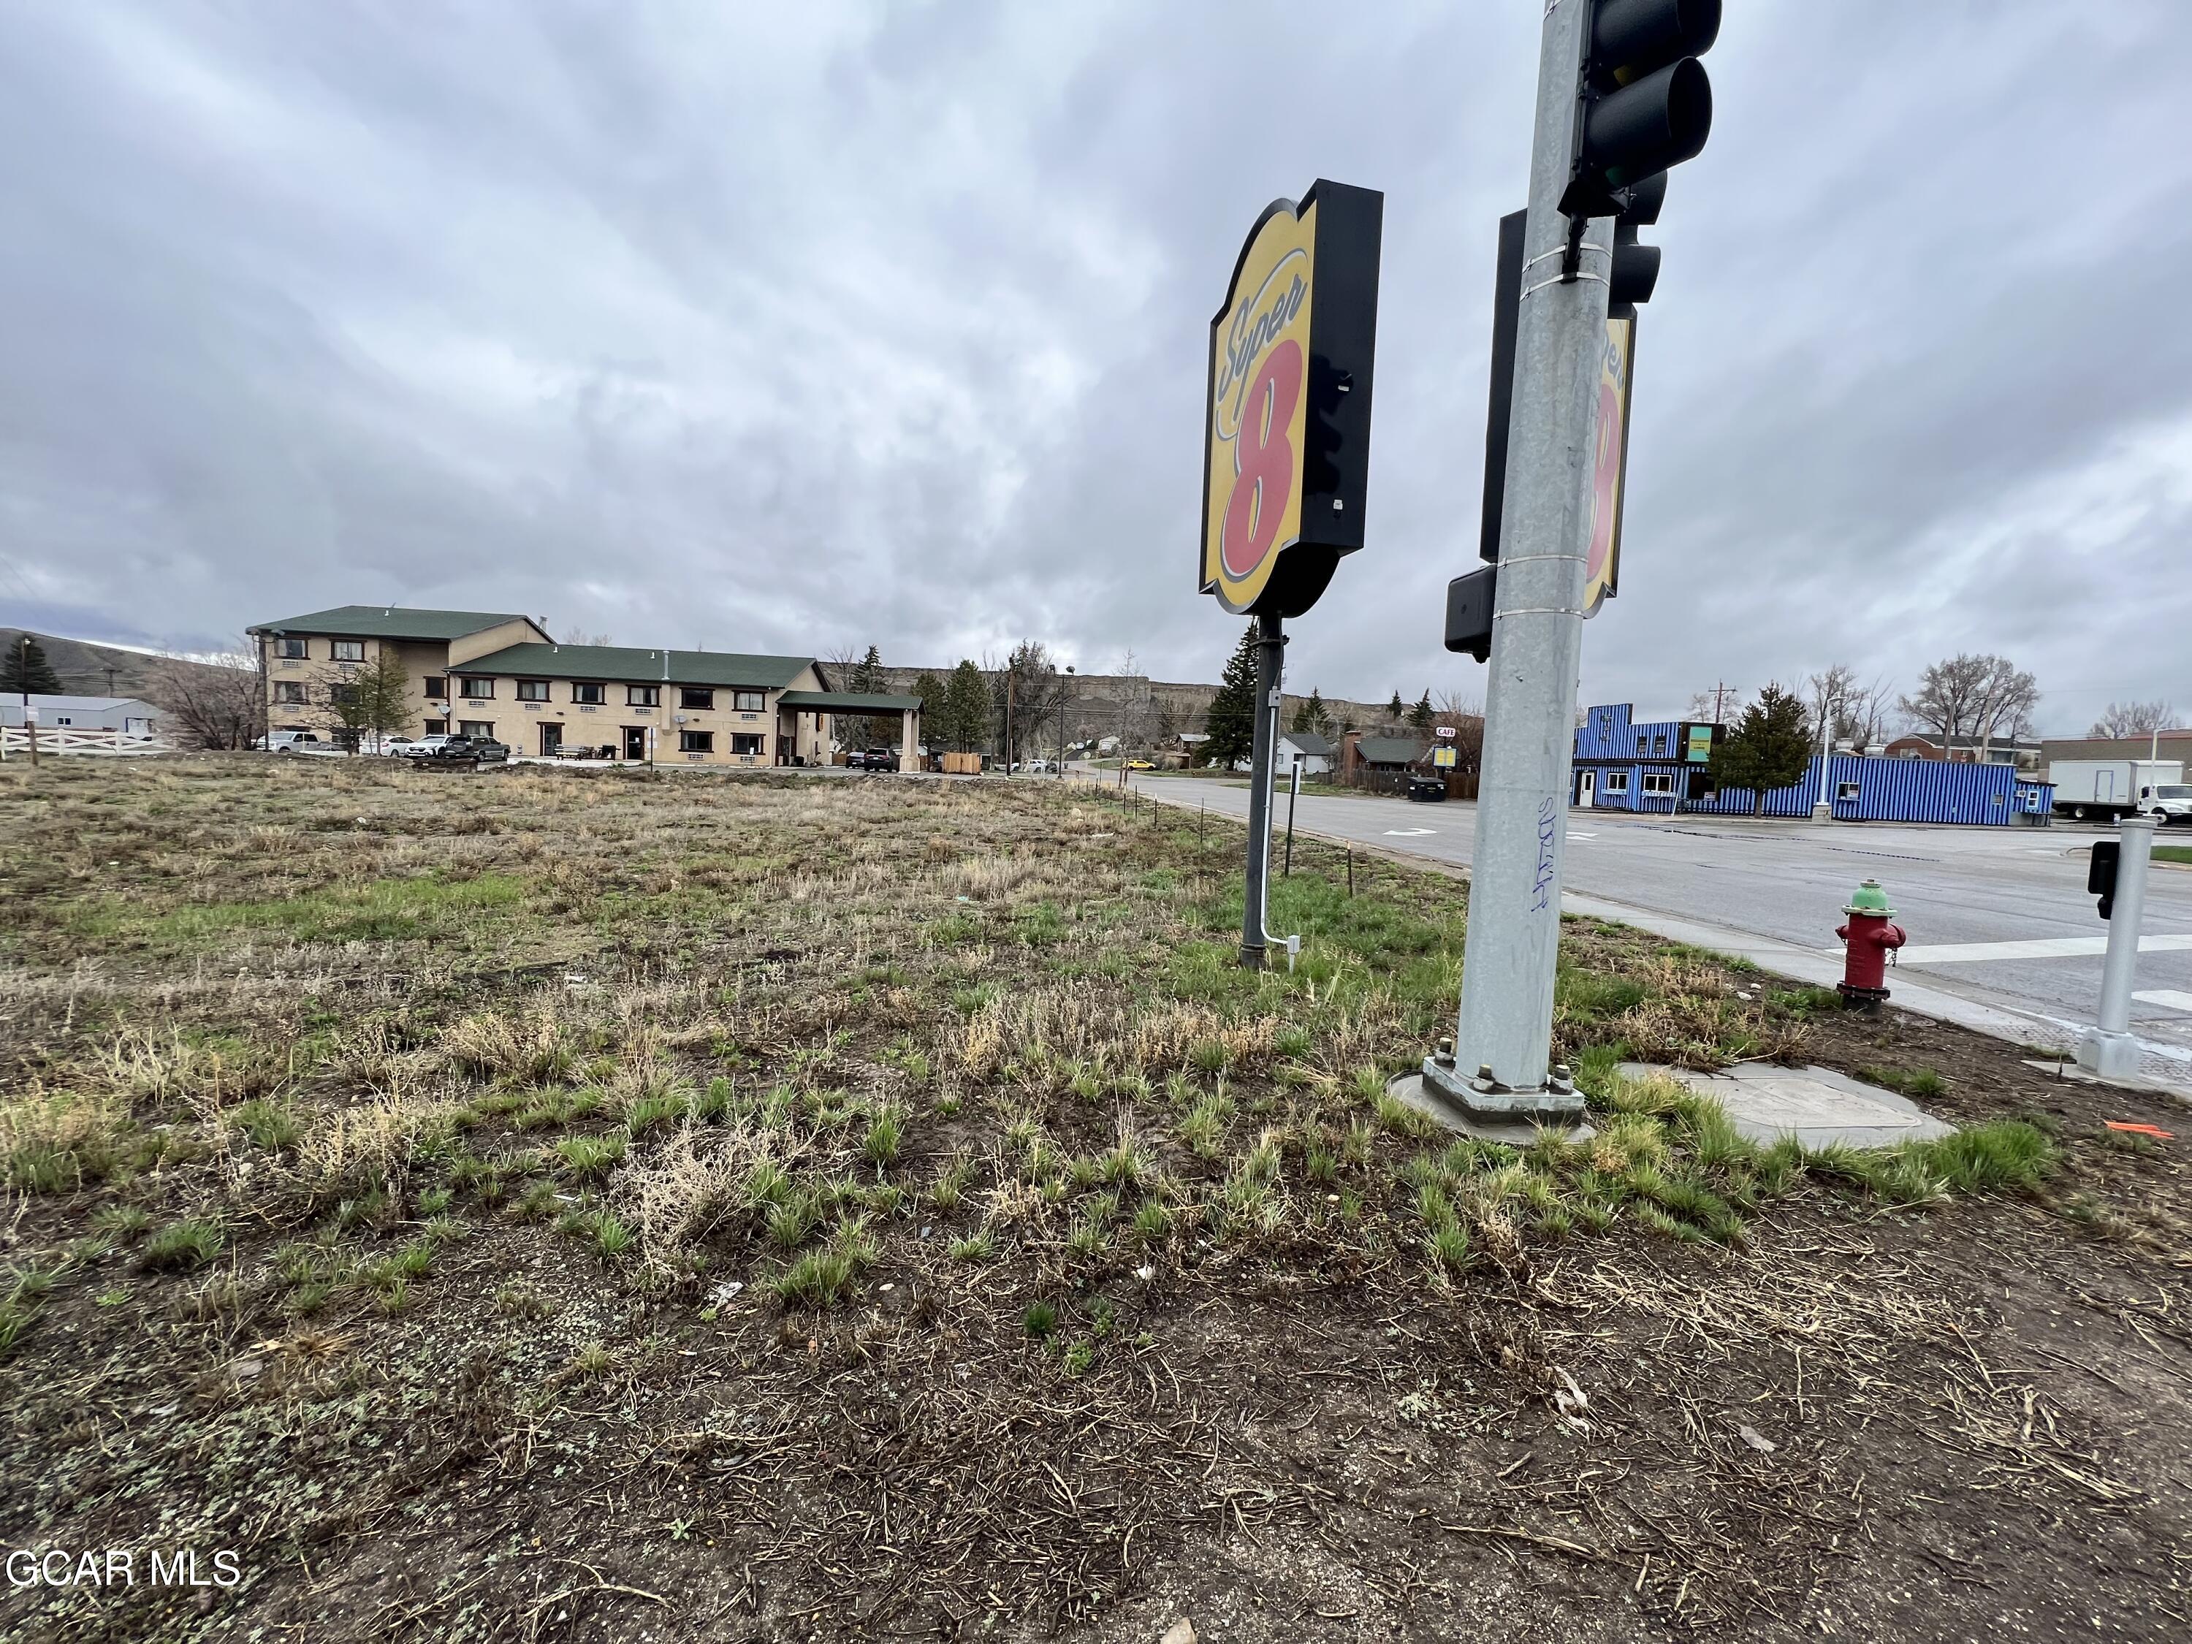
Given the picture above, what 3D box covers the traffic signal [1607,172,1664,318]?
[{"bbox_3d":[2.475,-2.930,3.865,0.420,1.060,0.360,2,4,-3],"label":"traffic signal"}]

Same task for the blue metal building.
[{"bbox_3d":[42.258,-3.441,50.339,22.500,6.100,10.600,2,4,-5],"label":"blue metal building"}]

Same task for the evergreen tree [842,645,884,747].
[{"bbox_3d":[-26.028,-13.119,92.477,4.900,13.616,4.900,2,4,-5],"label":"evergreen tree"}]

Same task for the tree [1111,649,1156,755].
[{"bbox_3d":[4.362,-14.016,105.557,5.800,15.926,5.800,2,4,-5],"label":"tree"}]

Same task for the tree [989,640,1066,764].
[{"bbox_3d":[-7.959,-13.594,95.517,8.700,14.951,8.700,2,4,-5],"label":"tree"}]

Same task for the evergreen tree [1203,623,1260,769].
[{"bbox_3d":[17.334,-14.832,98.619,7.600,17.890,7.600,3,4,10],"label":"evergreen tree"}]

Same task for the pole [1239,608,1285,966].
[{"bbox_3d":[1.265,-0.230,6.158,0.180,2.640,0.180,2,4,-5],"label":"pole"}]

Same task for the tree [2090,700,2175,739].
[{"bbox_3d":[111.196,-7.156,88.412,7.000,11.902,7.000,-1,5,-39],"label":"tree"}]

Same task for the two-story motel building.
[{"bbox_3d":[-34.191,-9.965,63.502,43.280,10.900,16.800,2,4,-5],"label":"two-story motel building"}]

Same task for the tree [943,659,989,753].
[{"bbox_3d":[-12.879,-10.341,80.384,4.800,10.976,4.800,2,4,-5],"label":"tree"}]

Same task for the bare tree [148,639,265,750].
[{"bbox_3d":[-54.205,-7.604,50.241,5.200,6.967,5.200,6,5,43],"label":"bare tree"}]

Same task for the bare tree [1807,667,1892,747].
[{"bbox_3d":[66.228,-7.766,72.412,6.300,11.913,6.300,6,5,42],"label":"bare tree"}]

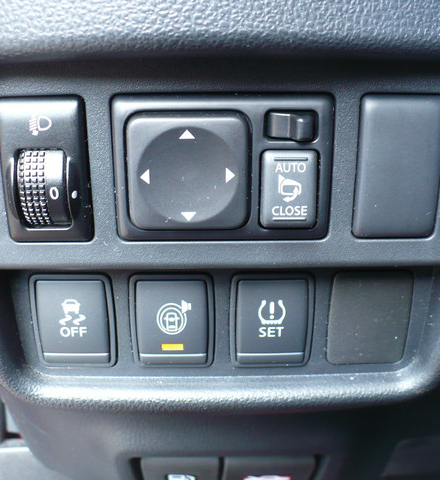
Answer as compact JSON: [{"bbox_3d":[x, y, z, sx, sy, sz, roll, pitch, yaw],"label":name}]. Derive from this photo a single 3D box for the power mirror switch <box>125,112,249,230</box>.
[{"bbox_3d":[-0.008,-0.018,0.178,0.030,0.030,0.008,0,18,0],"label":"power mirror switch"}]

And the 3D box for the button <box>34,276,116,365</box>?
[{"bbox_3d":[-0.042,0.023,0.199,0.021,0.027,0.006,0,18,0],"label":"button"}]

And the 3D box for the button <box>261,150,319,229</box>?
[{"bbox_3d":[0.018,-0.014,0.180,0.015,0.021,0.006,0,18,0],"label":"button"}]

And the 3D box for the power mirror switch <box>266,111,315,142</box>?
[{"bbox_3d":[0.018,-0.030,0.175,0.012,0.008,0.007,0,18,0],"label":"power mirror switch"}]

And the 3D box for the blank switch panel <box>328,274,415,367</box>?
[{"bbox_3d":[0.043,0.022,0.200,0.023,0.029,0.005,0,18,0],"label":"blank switch panel"}]

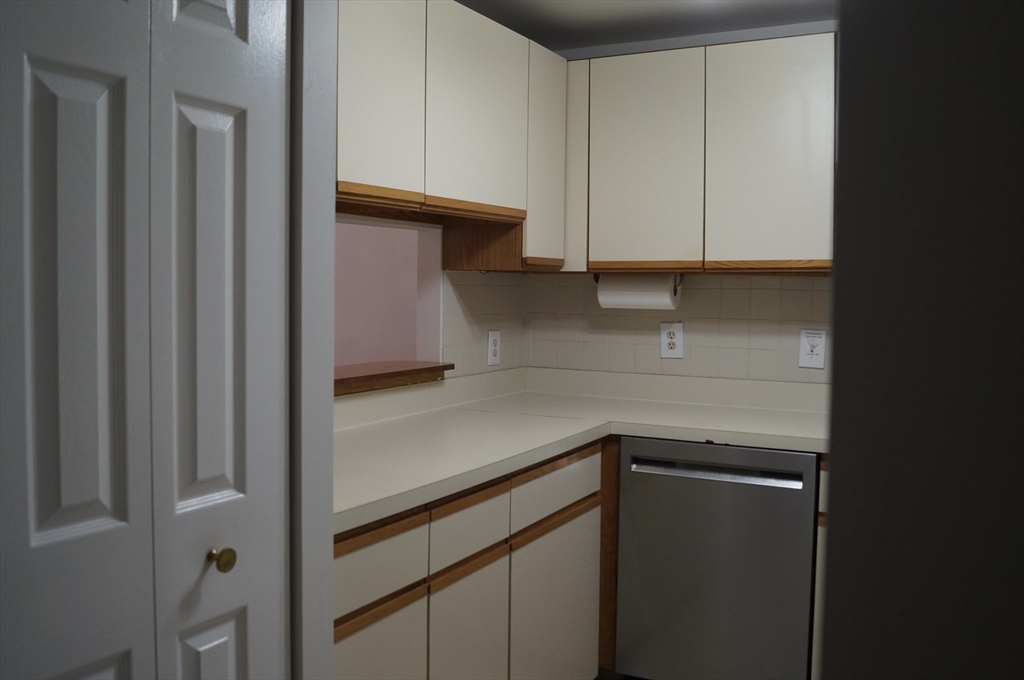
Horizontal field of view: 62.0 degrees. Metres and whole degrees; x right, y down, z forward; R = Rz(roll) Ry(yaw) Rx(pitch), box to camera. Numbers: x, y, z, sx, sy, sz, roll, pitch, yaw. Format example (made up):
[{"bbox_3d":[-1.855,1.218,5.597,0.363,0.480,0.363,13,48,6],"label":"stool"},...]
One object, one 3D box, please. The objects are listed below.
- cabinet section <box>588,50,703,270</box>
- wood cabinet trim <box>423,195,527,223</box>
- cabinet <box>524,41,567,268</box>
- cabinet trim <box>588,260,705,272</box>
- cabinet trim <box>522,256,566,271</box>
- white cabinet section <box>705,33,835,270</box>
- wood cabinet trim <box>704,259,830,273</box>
[{"bbox_3d":[0.532,-0.612,3.049,0.418,0.741,0.322,2,4,29],"label":"cabinet section"},{"bbox_3d":[-0.099,-0.378,2.502,0.024,0.036,0.567,2,4,29],"label":"wood cabinet trim"},{"bbox_3d":[-0.013,-0.607,2.927,0.304,0.733,0.281,2,4,29],"label":"cabinet"},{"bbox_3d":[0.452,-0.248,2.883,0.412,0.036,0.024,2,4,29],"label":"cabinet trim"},{"bbox_3d":[0.105,-0.255,2.877,0.024,0.036,0.276,2,4,29],"label":"cabinet trim"},{"bbox_3d":[0.891,-0.591,2.853,0.415,0.734,0.322,2,4,29],"label":"white cabinet section"},{"bbox_3d":[0.801,-0.233,2.683,0.407,0.036,0.024,2,4,29],"label":"wood cabinet trim"}]

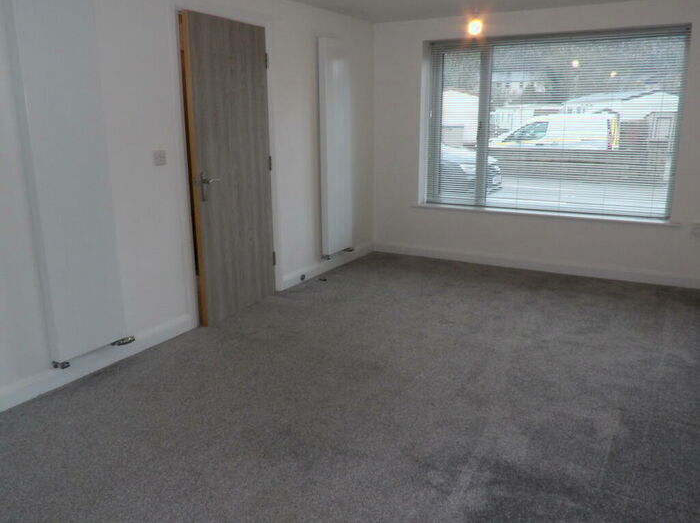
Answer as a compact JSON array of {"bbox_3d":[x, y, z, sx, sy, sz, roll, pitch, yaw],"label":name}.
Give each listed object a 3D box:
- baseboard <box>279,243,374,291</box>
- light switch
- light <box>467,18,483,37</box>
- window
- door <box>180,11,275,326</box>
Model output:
[{"bbox_3d":[-0.171,0.013,5.327,0.022,0.120,1.676,8,16,28],"label":"baseboard"},{"bbox_3d":[-1.142,-0.624,3.408,0.012,0.087,0.087,8,16,28],"label":"light switch"},{"bbox_3d":[0.755,-1.416,3.427,0.080,0.105,0.080,8,16,28],"label":"light"},{"bbox_3d":[1.705,-1.210,5.066,2.162,1.534,0.120,8,16,28],"label":"window"},{"bbox_3d":[-0.803,-0.617,3.968,0.042,1.987,0.829,6,15,24],"label":"door"}]

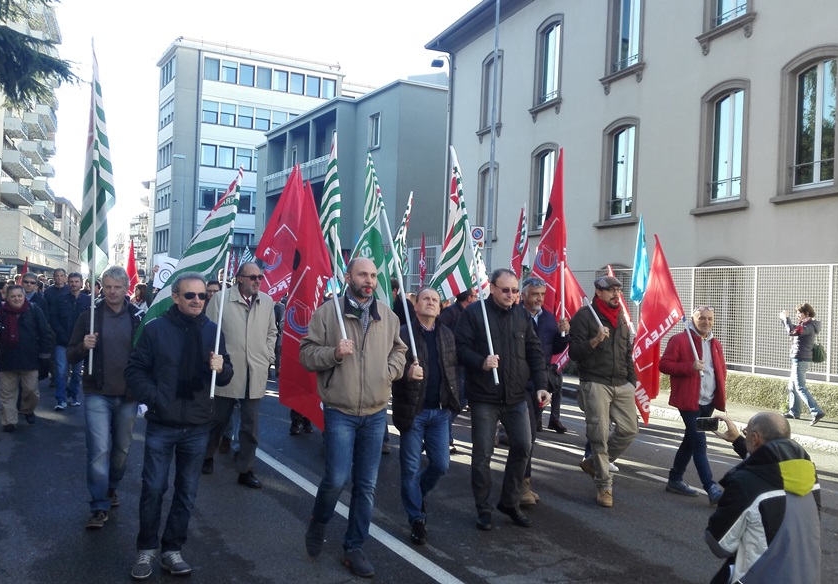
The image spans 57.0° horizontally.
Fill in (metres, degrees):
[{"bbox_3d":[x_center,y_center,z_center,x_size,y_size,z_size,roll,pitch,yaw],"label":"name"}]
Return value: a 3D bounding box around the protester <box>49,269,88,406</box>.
[{"bbox_3d":[-4.482,0.605,9.949,0.530,1.742,0.420,2,0,-27],"label":"protester"}]

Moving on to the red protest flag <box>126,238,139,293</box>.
[{"bbox_3d":[-5.754,-0.492,15.500,0.300,1.180,0.260,2,0,12],"label":"red protest flag"}]

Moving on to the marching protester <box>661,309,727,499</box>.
[{"bbox_3d":[2.371,0.941,6.675,0.530,1.638,0.570,2,0,-25],"label":"marching protester"}]

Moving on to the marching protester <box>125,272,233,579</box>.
[{"bbox_3d":[-1.373,0.731,4.392,0.600,1.688,0.470,2,0,-30],"label":"marching protester"}]

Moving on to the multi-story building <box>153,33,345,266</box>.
[{"bbox_3d":[-14.122,-8.682,66.089,13.900,20.000,8.500,2,0,-29],"label":"multi-story building"}]

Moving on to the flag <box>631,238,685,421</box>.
[{"bbox_3d":[2.009,0.324,6.500,0.440,1.550,0.380,2,0,0],"label":"flag"}]

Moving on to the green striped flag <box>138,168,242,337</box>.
[{"bbox_3d":[-1.457,-0.238,4.900,0.640,1.130,0.360,2,0,23],"label":"green striped flag"}]

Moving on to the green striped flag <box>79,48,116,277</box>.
[{"bbox_3d":[-2.062,-0.837,4.950,0.260,1.470,0.260,2,0,12],"label":"green striped flag"}]

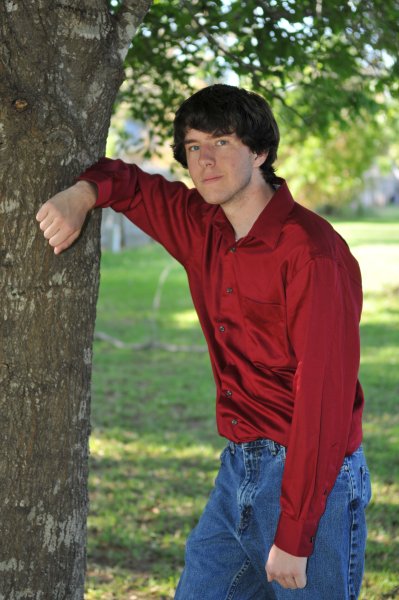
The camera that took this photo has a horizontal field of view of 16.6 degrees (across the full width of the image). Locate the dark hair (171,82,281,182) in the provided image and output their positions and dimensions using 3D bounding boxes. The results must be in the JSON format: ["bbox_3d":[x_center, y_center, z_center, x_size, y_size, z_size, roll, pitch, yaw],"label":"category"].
[{"bbox_3d":[0.057,-0.345,2.880,0.200,0.205,0.245,-7,4,30],"label":"dark hair"}]

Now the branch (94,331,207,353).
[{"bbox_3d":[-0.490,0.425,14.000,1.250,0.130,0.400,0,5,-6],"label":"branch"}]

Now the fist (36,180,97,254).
[{"bbox_3d":[-0.265,-0.164,2.720,0.140,0.095,0.085,-44,6,-20],"label":"fist"}]

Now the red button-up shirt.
[{"bbox_3d":[0.050,0.102,2.820,0.500,0.780,0.480,-4,6,-44],"label":"red button-up shirt"}]

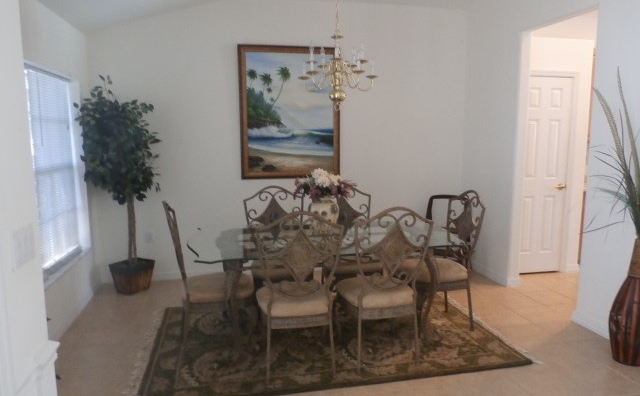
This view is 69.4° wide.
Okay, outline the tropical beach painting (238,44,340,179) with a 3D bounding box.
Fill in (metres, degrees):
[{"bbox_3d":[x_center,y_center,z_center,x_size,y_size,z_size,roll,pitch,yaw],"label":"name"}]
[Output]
[{"bbox_3d":[-0.288,-0.856,4.699,1.030,1.310,0.050,-2,8,-11],"label":"tropical beach painting"}]

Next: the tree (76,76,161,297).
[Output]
[{"bbox_3d":[-1.792,-0.097,4.214,0.700,1.980,0.660,-2,8,-11],"label":"tree"}]

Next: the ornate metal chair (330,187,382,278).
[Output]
[{"bbox_3d":[0.244,0.441,3.737,0.500,1.040,0.580,-2,8,-11],"label":"ornate metal chair"}]

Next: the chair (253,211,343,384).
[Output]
[{"bbox_3d":[-0.142,0.553,2.893,0.500,1.040,0.580,-1,8,-10],"label":"chair"}]

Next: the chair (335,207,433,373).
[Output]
[{"bbox_3d":[0.395,0.532,3.039,0.500,1.040,0.580,-2,8,-14],"label":"chair"}]

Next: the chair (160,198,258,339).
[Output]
[{"bbox_3d":[-0.763,0.512,3.209,0.580,1.040,0.500,-3,8,-18],"label":"chair"}]

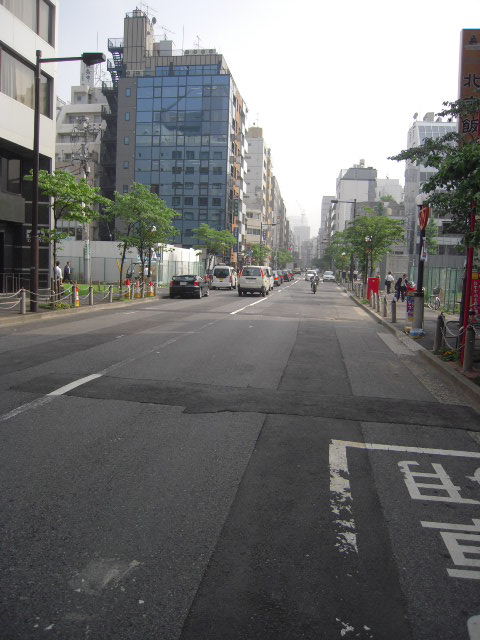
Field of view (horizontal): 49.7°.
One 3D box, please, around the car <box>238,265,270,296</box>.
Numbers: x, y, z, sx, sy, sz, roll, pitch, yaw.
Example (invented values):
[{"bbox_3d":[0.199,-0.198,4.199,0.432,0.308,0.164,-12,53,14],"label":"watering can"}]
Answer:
[{"bbox_3d":[1.154,-2.490,33.369,1.700,1.890,4.400,3,6,9],"label":"car"}]

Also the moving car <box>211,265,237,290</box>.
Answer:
[{"bbox_3d":[-1.134,-3.480,42.393,1.580,1.900,3.700,3,6,8],"label":"moving car"}]

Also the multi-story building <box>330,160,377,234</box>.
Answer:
[{"bbox_3d":[33.835,-27.818,149.699,9.400,31.000,21.000,3,6,8],"label":"multi-story building"}]

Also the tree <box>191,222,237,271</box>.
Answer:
[{"bbox_3d":[-2.206,-5.560,43.730,3.800,5.400,3.800,3,6,9],"label":"tree"}]

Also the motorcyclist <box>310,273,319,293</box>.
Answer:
[{"bbox_3d":[5.572,-2.739,38.515,0.720,1.600,1.900,3,6,8],"label":"motorcyclist"}]

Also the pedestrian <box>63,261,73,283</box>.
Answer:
[{"bbox_3d":[-13.696,-3.747,40.998,0.600,1.700,0.500,4,6,20],"label":"pedestrian"}]

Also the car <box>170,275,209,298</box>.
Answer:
[{"bbox_3d":[-2.634,-2.011,30.207,1.720,1.320,4.350,3,6,7],"label":"car"}]

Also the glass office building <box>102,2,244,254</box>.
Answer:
[{"bbox_3d":[-7.939,-23.386,76.648,16.000,34.000,15.500,3,6,8],"label":"glass office building"}]

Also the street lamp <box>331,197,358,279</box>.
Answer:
[{"bbox_3d":[9.856,-6.998,48.240,2.250,8.150,0.380,3,6,9],"label":"street lamp"}]

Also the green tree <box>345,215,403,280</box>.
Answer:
[{"bbox_3d":[8.722,-4.042,33.231,3.700,5.200,3.700,3,6,9],"label":"green tree"}]

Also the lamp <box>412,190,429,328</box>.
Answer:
[{"bbox_3d":[5.308,-1.675,15.091,0.460,3.900,0.420,3,6,9],"label":"lamp"}]

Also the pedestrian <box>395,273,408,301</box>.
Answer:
[{"bbox_3d":[9.201,-1.842,29.419,0.550,1.620,0.500,-1,7,-28],"label":"pedestrian"}]

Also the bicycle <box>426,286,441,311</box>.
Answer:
[{"bbox_3d":[8.710,-0.967,23.284,0.480,1.040,1.660,2,6,5],"label":"bicycle"}]

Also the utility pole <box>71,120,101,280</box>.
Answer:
[{"bbox_3d":[-11.872,-9.343,40.697,2.100,13.000,1.400,3,6,8],"label":"utility pole"}]

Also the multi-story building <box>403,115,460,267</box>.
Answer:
[{"bbox_3d":[28.878,-15.316,70.927,10.000,21.500,11.000,2,6,5],"label":"multi-story building"}]

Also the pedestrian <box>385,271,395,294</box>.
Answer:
[{"bbox_3d":[11.310,-2.808,39.071,0.550,1.710,0.350,3,6,8],"label":"pedestrian"}]

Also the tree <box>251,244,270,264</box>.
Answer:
[{"bbox_3d":[3.409,-8.948,79.735,3.300,5.300,3.300,3,6,9],"label":"tree"}]

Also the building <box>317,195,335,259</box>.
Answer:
[{"bbox_3d":[39.603,-34.153,210.161,12.000,32.000,15.000,3,6,6],"label":"building"}]

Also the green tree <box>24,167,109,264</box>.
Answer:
[{"bbox_3d":[-6.077,-2.792,18.213,2.700,4.800,2.700,3,6,8],"label":"green tree"}]

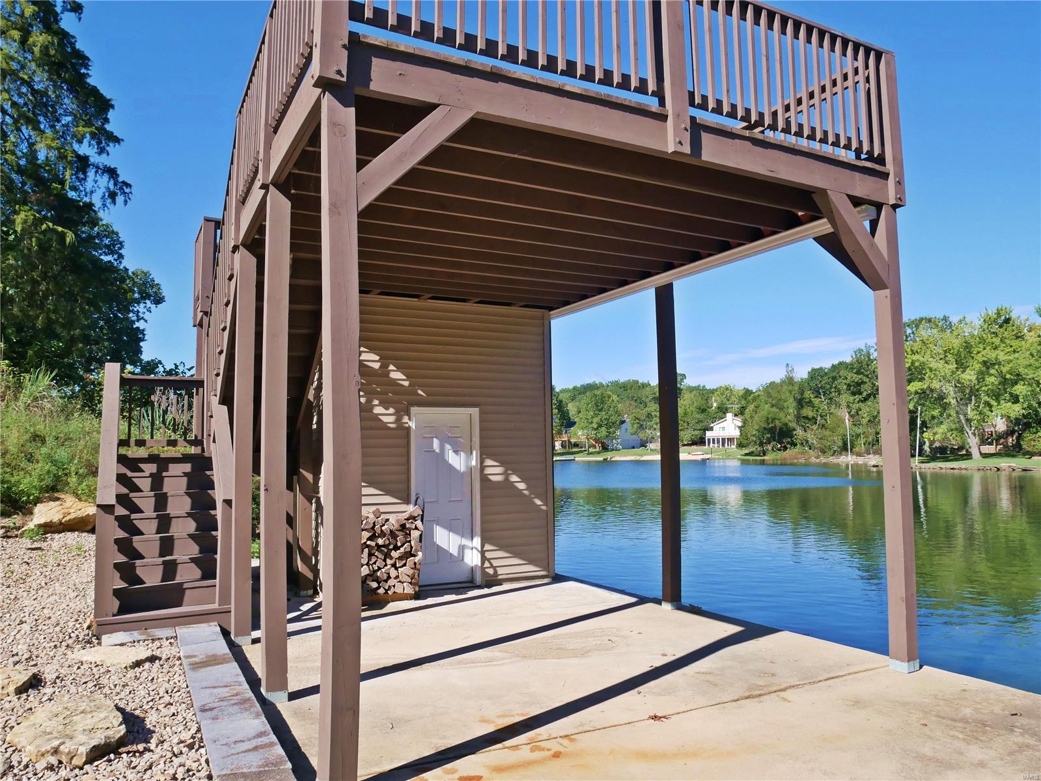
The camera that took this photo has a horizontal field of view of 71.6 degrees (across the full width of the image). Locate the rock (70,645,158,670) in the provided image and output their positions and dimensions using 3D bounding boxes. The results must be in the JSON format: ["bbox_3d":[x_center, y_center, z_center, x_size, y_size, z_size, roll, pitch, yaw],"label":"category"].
[{"bbox_3d":[-2.923,1.910,5.171,0.580,0.085,0.320,-2,-5,20],"label":"rock"}]

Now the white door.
[{"bbox_3d":[-0.888,1.267,8.507,0.840,2.080,0.080,1,-5,-29],"label":"white door"}]

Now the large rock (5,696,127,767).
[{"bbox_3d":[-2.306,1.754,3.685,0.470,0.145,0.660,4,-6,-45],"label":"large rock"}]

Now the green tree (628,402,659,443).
[{"bbox_3d":[22.319,6.194,125.000,6.600,8.200,6.600,-2,-4,10],"label":"green tree"}]

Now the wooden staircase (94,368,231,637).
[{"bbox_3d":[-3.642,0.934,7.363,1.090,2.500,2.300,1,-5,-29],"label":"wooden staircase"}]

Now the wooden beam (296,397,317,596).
[{"bbox_3d":[-2.443,1.193,8.241,0.150,2.240,0.150,1,-5,-29],"label":"wooden beam"}]

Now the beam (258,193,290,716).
[{"bbox_3d":[-1.668,0.324,4.916,0.140,3.470,0.140,2,-5,-27],"label":"beam"}]

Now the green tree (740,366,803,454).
[{"bbox_3d":[39.618,3.210,114.000,9.500,13.700,9.000,-2,-4,19],"label":"green tree"}]

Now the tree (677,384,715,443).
[{"bbox_3d":[37.628,5.150,155.000,8.300,12.600,8.000,-2,-4,14],"label":"tree"}]

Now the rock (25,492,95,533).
[{"bbox_3d":[-5.124,1.387,8.100,0.780,0.390,0.520,2,-5,-27],"label":"rock"}]

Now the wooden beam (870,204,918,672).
[{"bbox_3d":[2.790,0.327,5.383,0.140,3.420,0.140,2,-5,-27],"label":"wooden beam"}]

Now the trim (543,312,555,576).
[{"bbox_3d":[0.351,0.657,9.249,0.090,3.370,0.080,1,-5,-29],"label":"trim"}]

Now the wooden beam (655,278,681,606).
[{"bbox_3d":[1.520,0.545,7.450,0.140,3.330,0.140,2,-5,-27],"label":"wooden beam"}]

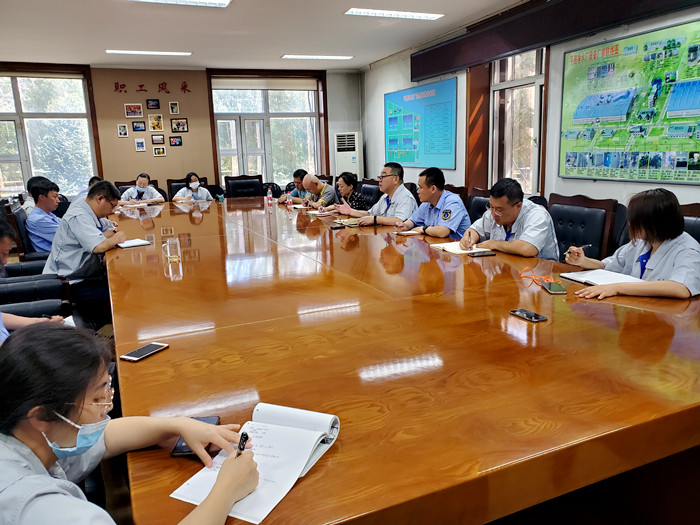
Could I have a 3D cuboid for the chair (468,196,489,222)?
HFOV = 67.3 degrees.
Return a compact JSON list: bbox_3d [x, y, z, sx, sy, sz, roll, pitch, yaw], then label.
[{"bbox_3d":[1.005,-0.093,4.643,0.687,1.081,0.636,-7,13,-22],"label":"chair"}]

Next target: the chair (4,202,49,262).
[{"bbox_3d":[-2.935,-0.079,5.247,0.660,1.066,0.620,-8,14,-24],"label":"chair"}]

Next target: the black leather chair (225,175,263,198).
[{"bbox_3d":[-1.714,-0.933,9.010,0.646,1.081,0.687,-7,13,-22],"label":"black leather chair"}]

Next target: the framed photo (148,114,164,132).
[{"bbox_3d":[-3.492,-2.512,9.479,0.245,0.300,0.025,-7,13,-20],"label":"framed photo"}]

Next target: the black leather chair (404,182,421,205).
[{"bbox_3d":[0.327,-0.336,5.819,0.660,1.066,0.620,-8,14,-24],"label":"black leather chair"}]

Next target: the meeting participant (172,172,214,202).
[{"bbox_3d":[-2.517,-0.842,8.439,0.566,1.192,0.727,-7,13,-22],"label":"meeting participant"}]

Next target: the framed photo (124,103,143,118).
[{"bbox_3d":[-3.821,-2.684,9.313,0.295,0.240,0.025,-7,13,-20],"label":"framed photo"}]

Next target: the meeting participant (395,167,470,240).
[{"bbox_3d":[0.773,-0.158,4.494,0.727,1.293,0.566,-4,12,-11],"label":"meeting participant"}]

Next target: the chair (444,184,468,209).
[{"bbox_3d":[0.709,-0.185,5.076,0.660,1.066,0.620,-8,14,-24],"label":"chair"}]

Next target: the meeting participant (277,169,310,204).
[{"bbox_3d":[-0.711,-0.717,7.435,0.700,1.200,0.520,-7,13,-24],"label":"meeting participant"}]

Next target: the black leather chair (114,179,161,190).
[{"bbox_3d":[-3.107,-0.655,7.820,0.610,1.070,0.660,-7,13,-24],"label":"black leather chair"}]

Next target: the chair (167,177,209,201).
[{"bbox_3d":[-2.585,-0.827,8.647,0.646,1.081,0.687,-7,13,-22],"label":"chair"}]

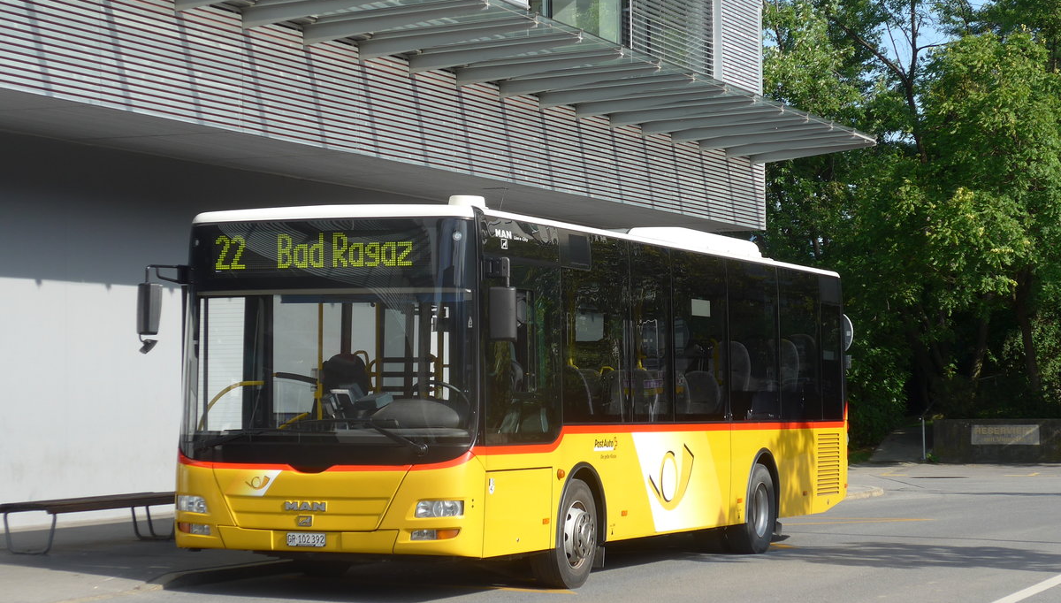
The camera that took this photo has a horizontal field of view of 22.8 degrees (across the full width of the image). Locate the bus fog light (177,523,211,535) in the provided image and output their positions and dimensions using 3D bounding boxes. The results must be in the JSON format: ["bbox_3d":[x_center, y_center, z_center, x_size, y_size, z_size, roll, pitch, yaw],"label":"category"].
[{"bbox_3d":[-2.438,1.659,19.220,0.310,0.085,0.160,-1,-2,22],"label":"bus fog light"}]

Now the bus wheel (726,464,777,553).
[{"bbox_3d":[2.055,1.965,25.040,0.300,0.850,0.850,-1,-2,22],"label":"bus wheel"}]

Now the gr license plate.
[{"bbox_3d":[-1.592,1.698,18.750,0.305,0.095,0.020,-1,-2,22],"label":"gr license plate"}]

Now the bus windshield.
[{"bbox_3d":[-1.509,0.307,19.000,2.340,1.800,0.340,-1,-2,22],"label":"bus windshield"}]

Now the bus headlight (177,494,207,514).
[{"bbox_3d":[-2.452,1.481,19.232,0.300,0.125,0.180,-1,-2,22],"label":"bus headlight"}]

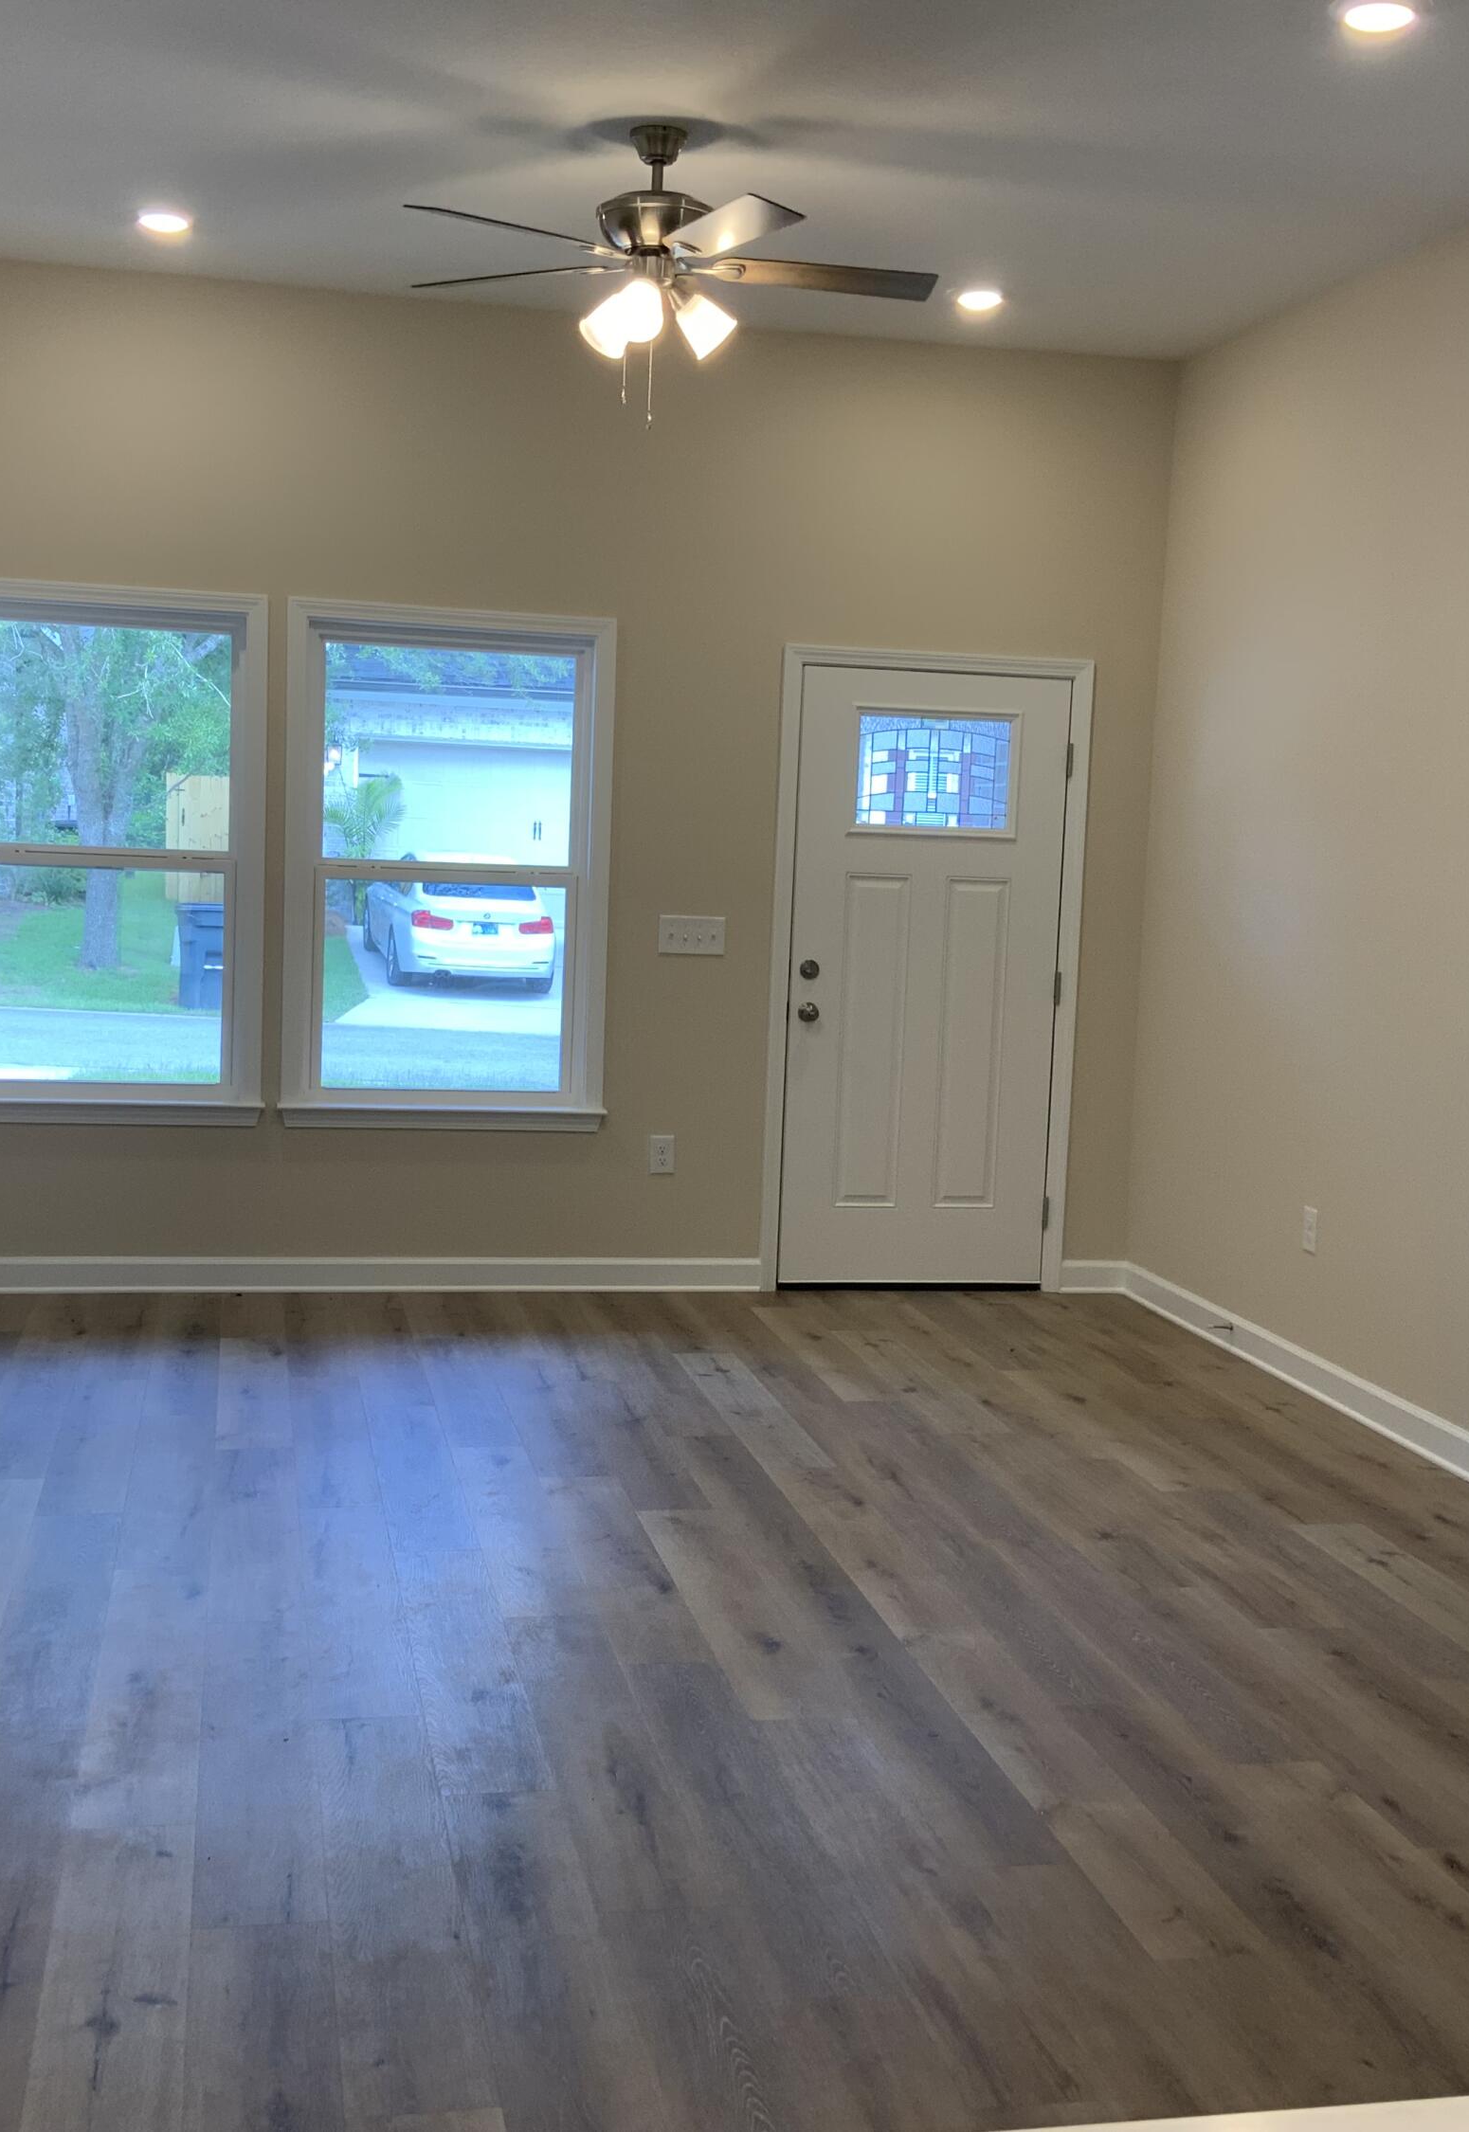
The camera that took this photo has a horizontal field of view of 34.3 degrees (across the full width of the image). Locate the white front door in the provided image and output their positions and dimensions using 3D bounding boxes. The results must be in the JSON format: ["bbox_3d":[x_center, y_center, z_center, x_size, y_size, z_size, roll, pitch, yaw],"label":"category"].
[{"bbox_3d":[0.624,-0.275,7.822,0.903,2.009,0.045,1,6,-12],"label":"white front door"}]

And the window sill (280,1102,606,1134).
[{"bbox_3d":[-0.911,0.170,7.520,1.038,0.075,0.070,1,6,-12],"label":"window sill"}]

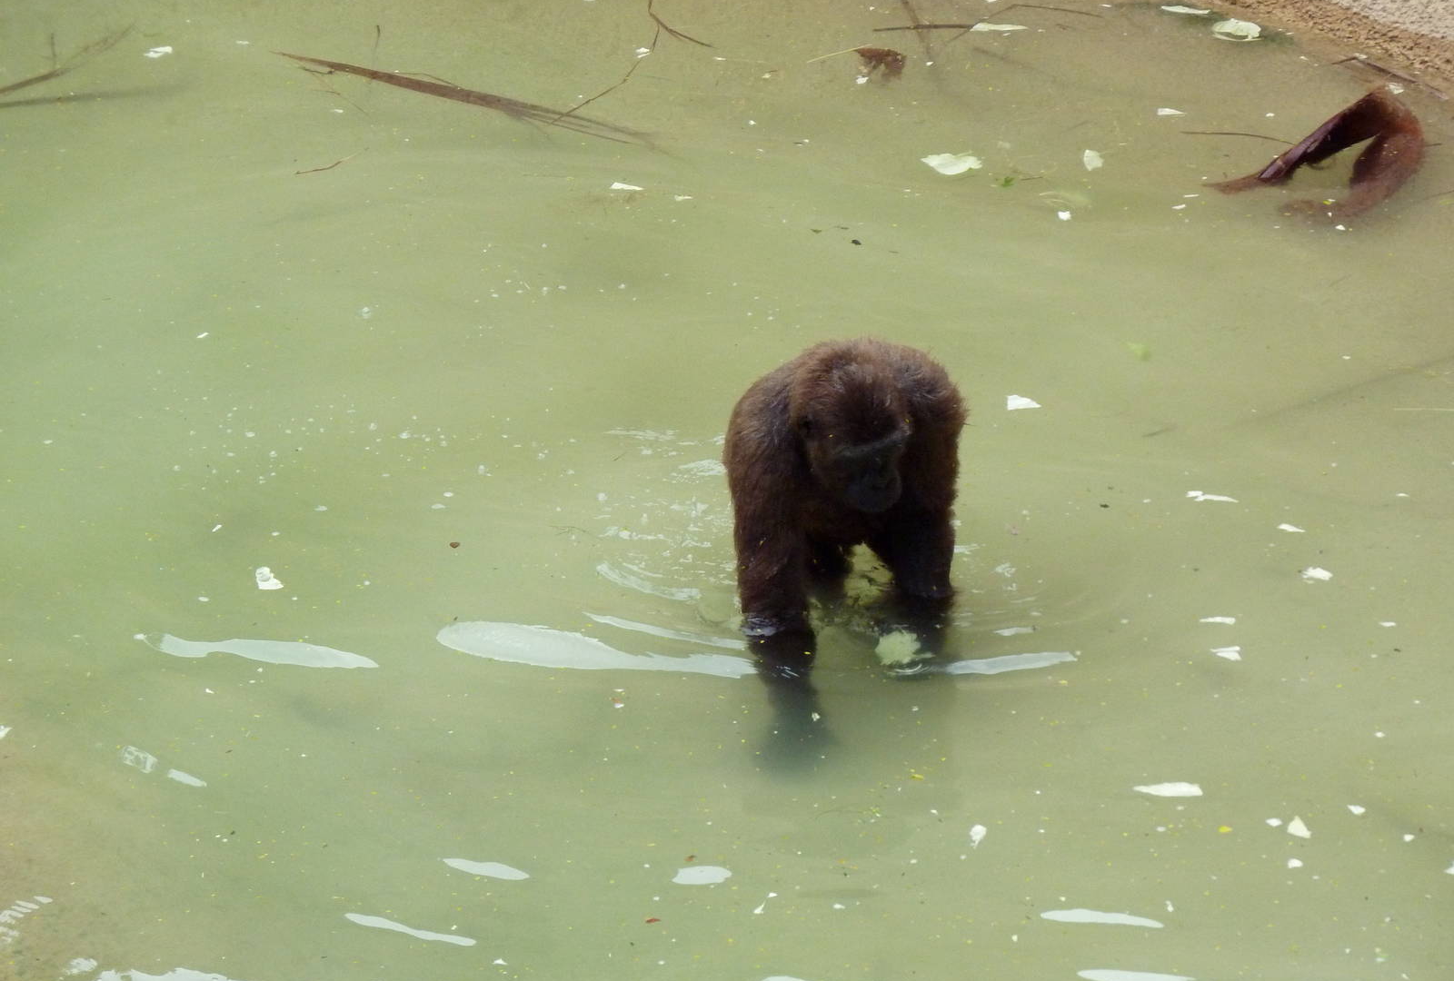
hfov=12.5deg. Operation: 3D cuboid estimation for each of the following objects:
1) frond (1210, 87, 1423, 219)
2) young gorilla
[{"bbox_3d":[1.220,-0.696,13.721,0.450,0.220,0.240,0,24,0],"label":"frond"},{"bbox_3d":[0.217,0.036,12.000,0.430,0.630,0.680,-4,24,-9],"label":"young gorilla"}]

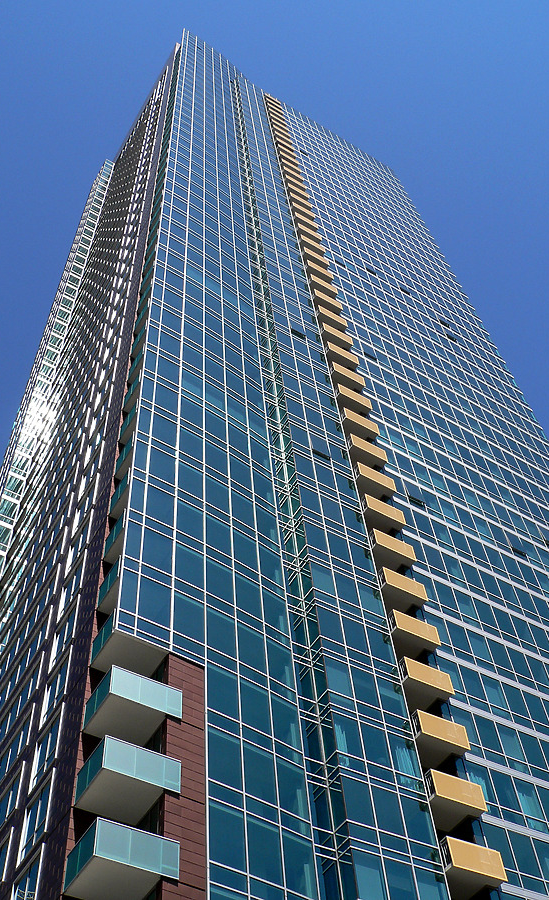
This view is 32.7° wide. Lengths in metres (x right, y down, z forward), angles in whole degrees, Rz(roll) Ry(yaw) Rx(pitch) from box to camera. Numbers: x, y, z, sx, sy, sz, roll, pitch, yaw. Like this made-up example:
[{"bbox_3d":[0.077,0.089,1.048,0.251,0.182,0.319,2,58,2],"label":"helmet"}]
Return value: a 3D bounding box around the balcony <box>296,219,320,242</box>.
[{"bbox_3d":[3.038,-20.135,88.992,2.604,1.184,1.400,25,-61,-20],"label":"balcony"}]

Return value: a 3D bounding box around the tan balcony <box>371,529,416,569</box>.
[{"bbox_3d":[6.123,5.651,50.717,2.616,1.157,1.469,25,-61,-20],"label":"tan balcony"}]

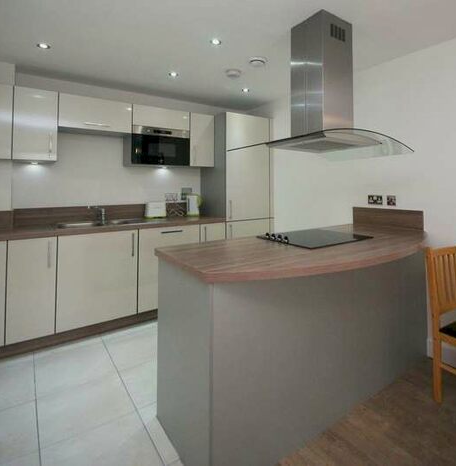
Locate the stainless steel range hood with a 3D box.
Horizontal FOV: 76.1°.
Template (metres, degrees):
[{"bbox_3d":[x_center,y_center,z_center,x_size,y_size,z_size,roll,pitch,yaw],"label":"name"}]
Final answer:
[{"bbox_3d":[0.614,-0.971,1.957,0.993,0.850,0.655,-5,7,-34],"label":"stainless steel range hood"}]

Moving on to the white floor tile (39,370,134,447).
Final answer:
[{"bbox_3d":[-0.826,1.001,1.687,0.471,0.012,0.430,-5,7,-34],"label":"white floor tile"}]

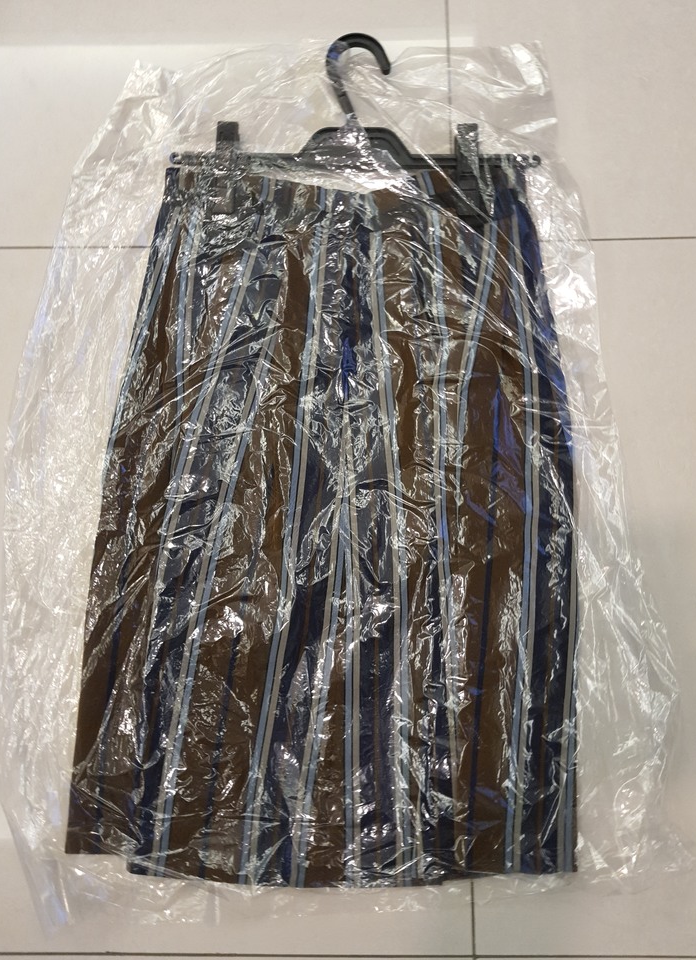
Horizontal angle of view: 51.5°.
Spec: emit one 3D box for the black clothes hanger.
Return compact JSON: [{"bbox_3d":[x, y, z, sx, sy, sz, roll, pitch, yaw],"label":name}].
[{"bbox_3d":[0.006,-0.321,0.657,0.333,0.032,0.189,1,82,1],"label":"black clothes hanger"}]

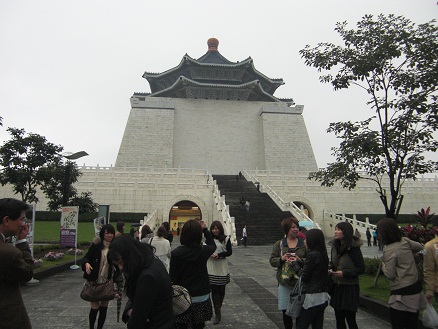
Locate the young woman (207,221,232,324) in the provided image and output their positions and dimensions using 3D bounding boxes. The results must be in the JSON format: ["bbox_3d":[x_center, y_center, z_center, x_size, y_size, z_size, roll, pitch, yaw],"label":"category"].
[{"bbox_3d":[-0.013,1.774,5.918,0.470,1.624,0.330,-1,-10,10],"label":"young woman"}]

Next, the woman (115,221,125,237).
[{"bbox_3d":[-2.210,2.080,7.752,0.330,1.646,0.450,4,-11,-20],"label":"woman"}]

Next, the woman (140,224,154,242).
[{"bbox_3d":[-1.617,2.125,7.744,0.460,1.562,0.340,-5,-12,29],"label":"woman"}]

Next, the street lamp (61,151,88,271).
[{"bbox_3d":[-5.840,1.724,14.213,0.900,4.593,0.600,1,-10,-4],"label":"street lamp"}]

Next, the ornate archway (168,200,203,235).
[{"bbox_3d":[-5.167,8.586,56.365,5.600,5.900,1.500,1,-10,-4],"label":"ornate archway"}]

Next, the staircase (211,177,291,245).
[{"bbox_3d":[3.553,5.064,58.070,7.500,13.665,48.084,1,-10,-4],"label":"staircase"}]

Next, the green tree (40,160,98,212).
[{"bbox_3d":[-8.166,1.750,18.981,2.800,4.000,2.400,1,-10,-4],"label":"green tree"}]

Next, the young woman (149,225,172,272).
[{"bbox_3d":[-1.267,2.119,7.644,0.460,1.541,0.330,-1,-10,5],"label":"young woman"}]

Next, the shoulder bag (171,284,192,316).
[{"bbox_3d":[-0.395,1.294,3.374,0.300,0.290,0.170,-2,-11,15],"label":"shoulder bag"}]

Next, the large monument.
[{"bbox_3d":[-2.708,-18.551,126.195,55.000,57.207,54.000,1,-10,-4],"label":"large monument"}]

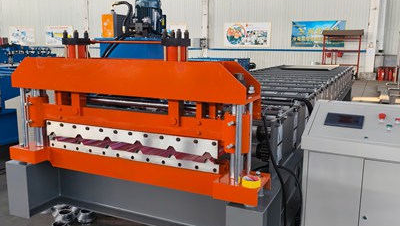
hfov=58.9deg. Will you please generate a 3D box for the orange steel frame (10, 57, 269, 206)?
[{"bbox_3d":[-0.478,0.029,2.233,1.838,0.719,0.268,5,11,25],"label":"orange steel frame"}]

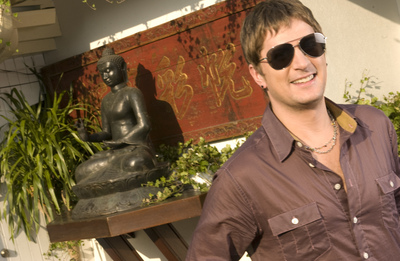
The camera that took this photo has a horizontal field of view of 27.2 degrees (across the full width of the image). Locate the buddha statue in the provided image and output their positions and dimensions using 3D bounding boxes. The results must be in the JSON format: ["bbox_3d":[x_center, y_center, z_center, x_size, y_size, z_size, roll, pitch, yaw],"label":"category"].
[{"bbox_3d":[-0.350,-0.003,3.150,0.360,0.590,0.430,-16,3,-44],"label":"buddha statue"}]

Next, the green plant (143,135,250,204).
[{"bbox_3d":[-0.010,0.123,3.130,0.330,0.210,0.430,-16,3,-44],"label":"green plant"}]

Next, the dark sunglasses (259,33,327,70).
[{"bbox_3d":[0.183,-0.157,1.775,0.142,0.050,0.140,-20,0,-18],"label":"dark sunglasses"}]

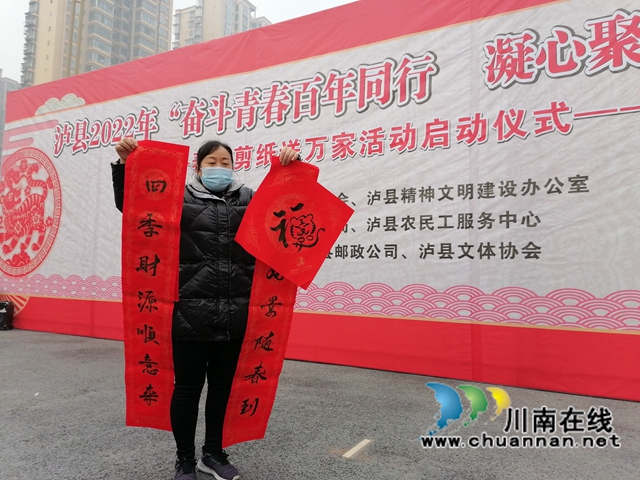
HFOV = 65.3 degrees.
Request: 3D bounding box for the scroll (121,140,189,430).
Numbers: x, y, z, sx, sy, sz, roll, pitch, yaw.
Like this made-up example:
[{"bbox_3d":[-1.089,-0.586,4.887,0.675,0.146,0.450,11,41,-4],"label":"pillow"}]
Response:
[{"bbox_3d":[-0.722,0.275,2.160,0.240,1.390,0.080,9,19,2],"label":"scroll"}]

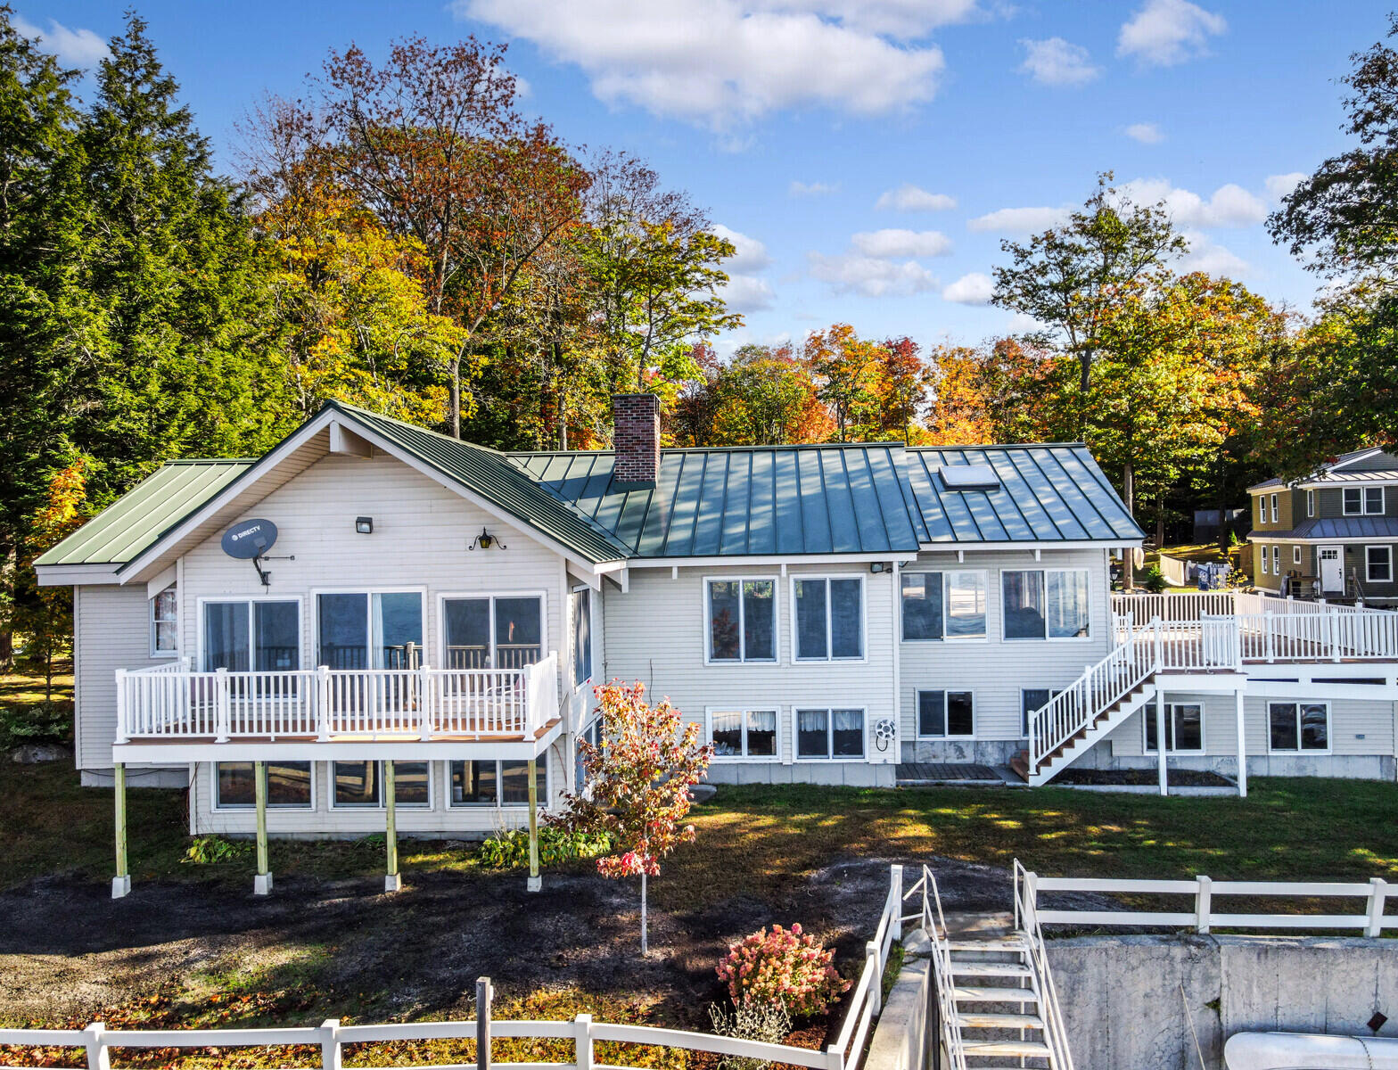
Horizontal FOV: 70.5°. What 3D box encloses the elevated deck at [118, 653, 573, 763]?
[{"bbox_3d":[-5.115,2.470,14.451,5.971,1.272,1.789,-1,-1,4],"label":"elevated deck"}]

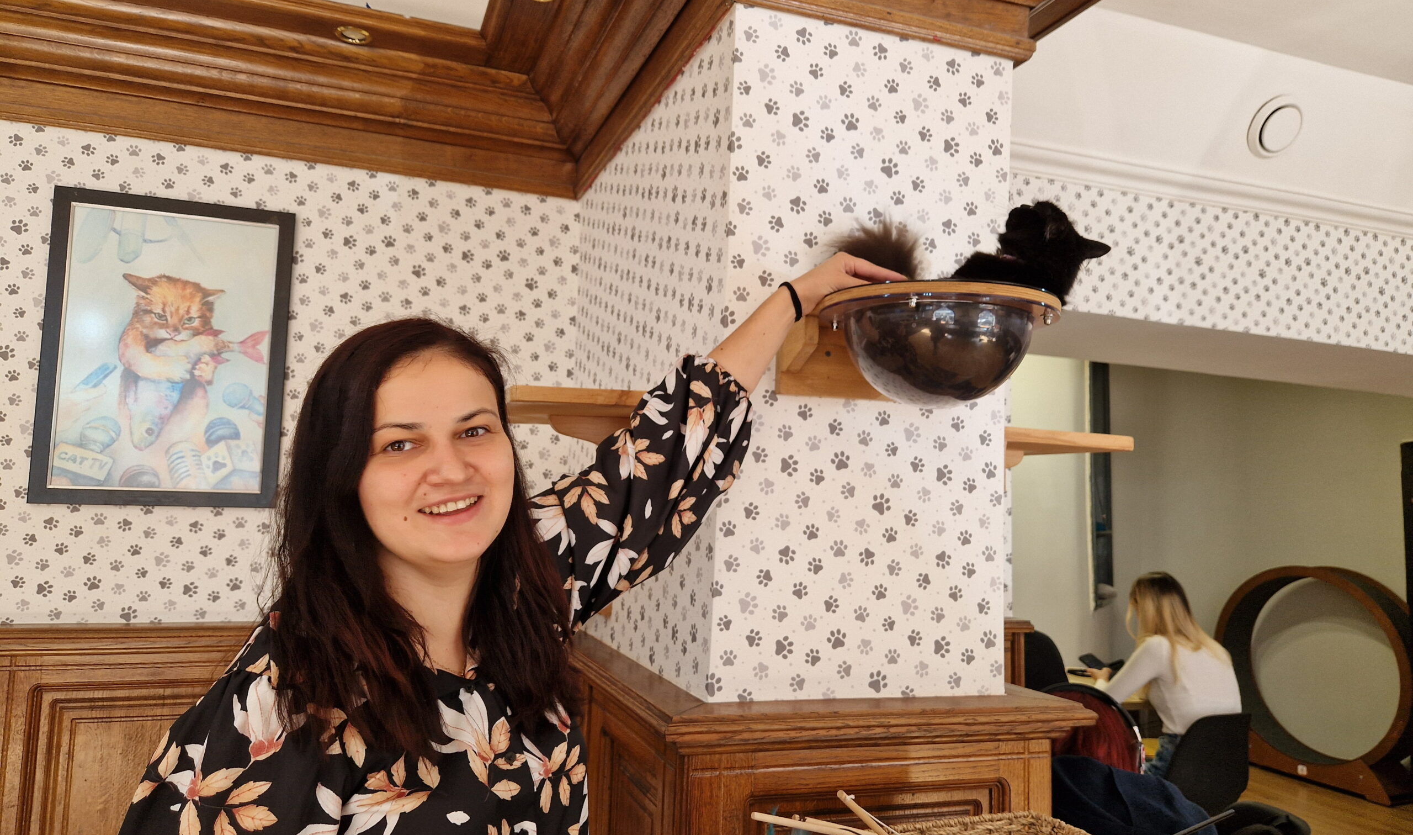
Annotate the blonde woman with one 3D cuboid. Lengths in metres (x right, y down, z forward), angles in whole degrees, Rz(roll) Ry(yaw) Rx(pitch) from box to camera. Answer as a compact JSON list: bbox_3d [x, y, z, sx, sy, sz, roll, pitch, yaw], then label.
[{"bbox_3d":[1.810,1.250,3.830,0.470,1.270,0.760,4,-6,-22],"label":"blonde woman"}]

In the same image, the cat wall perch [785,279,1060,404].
[{"bbox_3d":[0.310,-0.084,1.272,0.320,0.132,0.320,2,-5,0],"label":"cat wall perch"}]

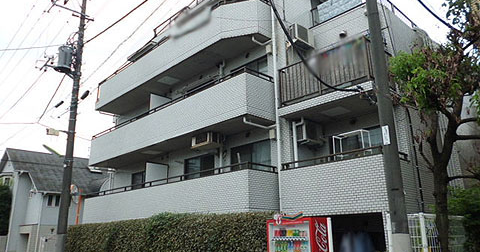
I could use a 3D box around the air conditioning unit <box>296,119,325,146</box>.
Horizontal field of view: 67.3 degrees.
[{"bbox_3d":[1.878,0.214,9.745,0.780,0.520,0.290,15,-23,-42],"label":"air conditioning unit"}]

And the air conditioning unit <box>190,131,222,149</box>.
[{"bbox_3d":[-1.016,0.447,10.906,0.480,0.380,0.790,15,-23,-42],"label":"air conditioning unit"}]

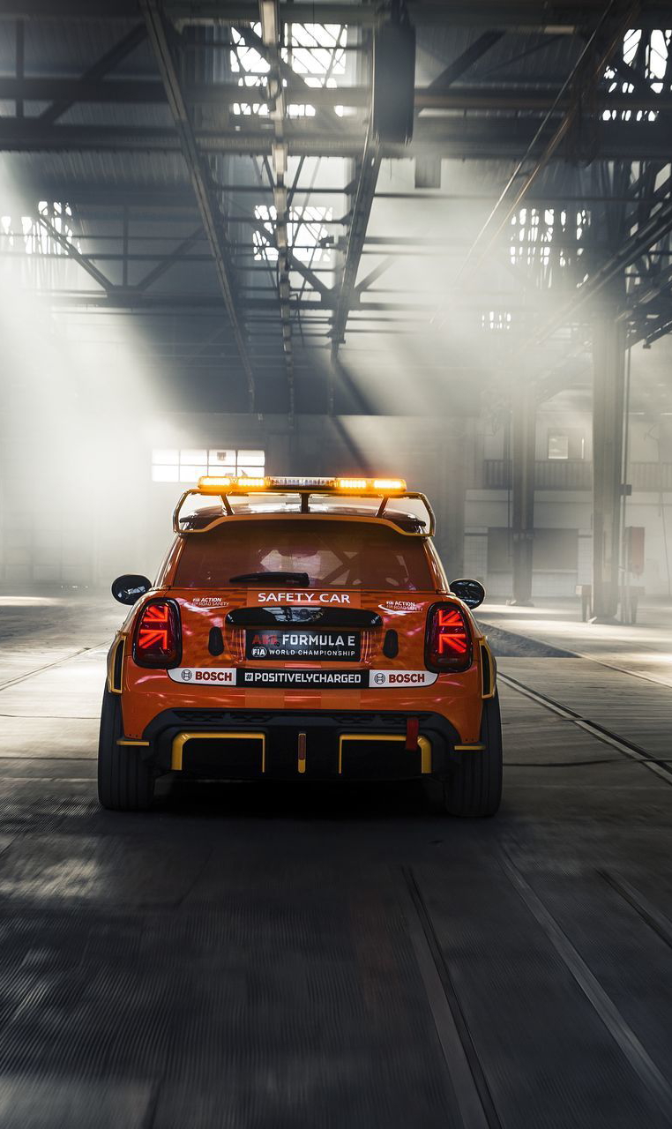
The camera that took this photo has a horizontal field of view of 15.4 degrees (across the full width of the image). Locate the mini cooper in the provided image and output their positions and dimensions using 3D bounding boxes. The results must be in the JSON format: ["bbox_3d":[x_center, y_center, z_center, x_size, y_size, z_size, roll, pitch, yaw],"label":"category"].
[{"bbox_3d":[-0.180,0.358,12.480,1.850,1.490,3.900,1,0,-1],"label":"mini cooper"}]

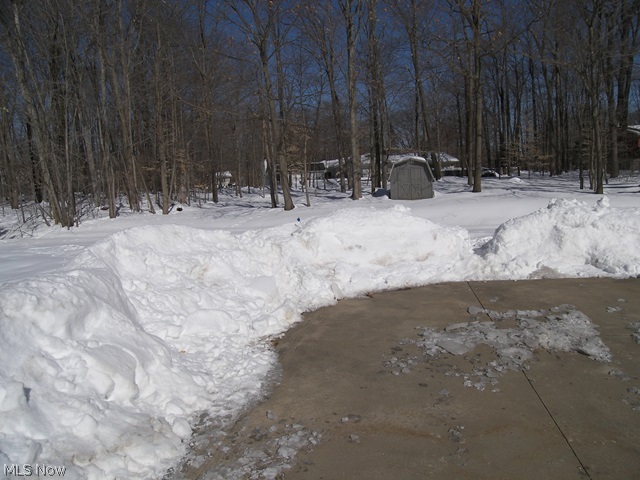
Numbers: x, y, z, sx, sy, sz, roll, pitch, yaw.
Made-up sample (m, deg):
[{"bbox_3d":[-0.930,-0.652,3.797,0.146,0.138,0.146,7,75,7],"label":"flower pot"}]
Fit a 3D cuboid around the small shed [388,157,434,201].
[{"bbox_3d":[5.540,-3.712,27.016,2.750,2.550,2.900,-1,9,9],"label":"small shed"}]

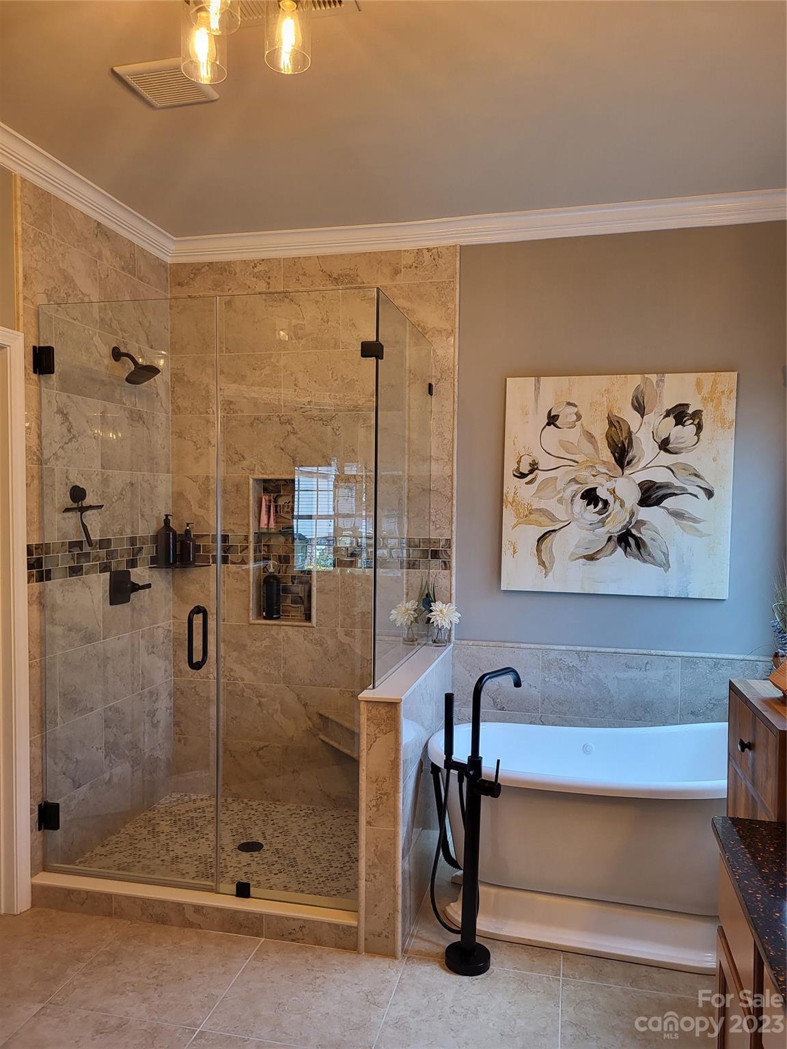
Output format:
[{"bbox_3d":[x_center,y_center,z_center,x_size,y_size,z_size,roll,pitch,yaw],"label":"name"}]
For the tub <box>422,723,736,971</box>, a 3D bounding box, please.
[{"bbox_3d":[0.842,1.077,2.934,1.430,0.735,0.700,1,3,13],"label":"tub"}]

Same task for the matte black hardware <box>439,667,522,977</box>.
[{"bbox_3d":[0.329,0.971,2.648,0.242,0.959,0.334,3,3,41],"label":"matte black hardware"}]

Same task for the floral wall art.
[{"bbox_3d":[0.948,-0.165,3.376,0.939,0.936,0.036,1,3,13],"label":"floral wall art"}]

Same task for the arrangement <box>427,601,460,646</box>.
[{"bbox_3d":[0.221,0.441,3.483,0.146,0.205,0.135,1,3,13],"label":"arrangement"}]

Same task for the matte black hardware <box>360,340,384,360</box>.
[{"bbox_3d":[-0.071,-0.606,2.731,0.058,0.054,0.058,1,3,13],"label":"matte black hardware"}]

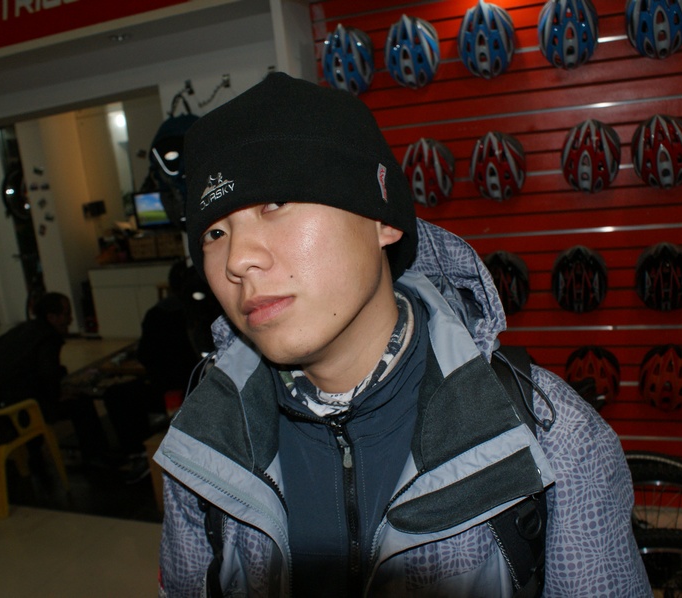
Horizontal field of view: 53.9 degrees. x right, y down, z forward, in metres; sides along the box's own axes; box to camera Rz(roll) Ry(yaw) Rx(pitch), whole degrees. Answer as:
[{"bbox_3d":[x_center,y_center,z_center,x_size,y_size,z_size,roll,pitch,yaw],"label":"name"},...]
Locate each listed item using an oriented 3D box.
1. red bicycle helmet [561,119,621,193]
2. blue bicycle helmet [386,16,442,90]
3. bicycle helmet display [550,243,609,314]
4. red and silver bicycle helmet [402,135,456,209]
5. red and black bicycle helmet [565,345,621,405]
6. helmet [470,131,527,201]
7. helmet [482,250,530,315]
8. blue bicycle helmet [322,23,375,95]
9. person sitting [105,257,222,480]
[{"bbox_3d":[0.969,-0.546,2.605,0.216,0.282,0.165,-2,24,19],"label":"red bicycle helmet"},{"bbox_3d":[0.285,-1.000,2.727,0.216,0.282,0.165,-2,24,19],"label":"blue bicycle helmet"},{"bbox_3d":[0.965,-0.068,2.717,0.216,0.282,0.165,-2,24,19],"label":"bicycle helmet display"},{"bbox_3d":[0.354,-0.516,2.719,0.213,0.270,0.160,-2,13,20],"label":"red and silver bicycle helmet"},{"bbox_3d":[1.007,0.314,2.688,0.213,0.270,0.160,-2,13,20],"label":"red and black bicycle helmet"},{"bbox_3d":[0.615,-0.521,2.622,0.213,0.270,0.160,-2,13,20],"label":"helmet"},{"bbox_3d":[0.680,-0.055,2.815,0.216,0.282,0.165,-2,24,19],"label":"helmet"},{"bbox_3d":[0.024,-0.997,2.815,0.216,0.282,0.165,-2,24,19],"label":"blue bicycle helmet"},{"bbox_3d":[-0.945,0.404,3.711,0.700,1.220,0.500,-3,12,13],"label":"person sitting"}]

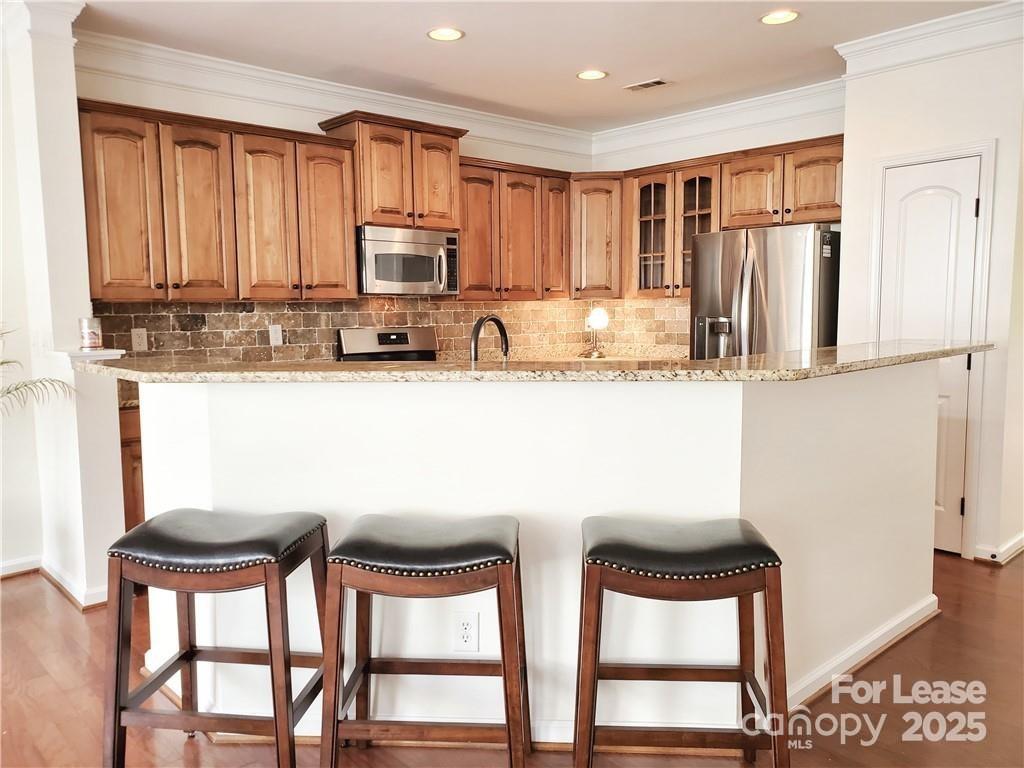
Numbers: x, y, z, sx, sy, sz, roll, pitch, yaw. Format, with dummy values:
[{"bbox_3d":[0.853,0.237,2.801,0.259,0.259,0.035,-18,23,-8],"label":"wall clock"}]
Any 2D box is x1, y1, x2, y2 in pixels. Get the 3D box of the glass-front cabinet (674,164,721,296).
[{"bbox_3d":[1.444,-1.093,5.614,0.333,0.919,0.396,-6,8,-42],"label":"glass-front cabinet"}]

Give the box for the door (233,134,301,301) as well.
[{"bbox_3d":[-1.373,-0.923,4.321,0.360,0.895,0.025,-6,7,-41],"label":"door"}]

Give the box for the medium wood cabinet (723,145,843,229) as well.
[{"bbox_3d":[1.881,-1.279,5.104,0.333,0.460,0.912,-6,8,-42],"label":"medium wood cabinet"}]

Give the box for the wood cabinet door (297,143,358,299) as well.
[{"bbox_3d":[-1.096,-0.950,4.564,0.358,0.895,0.025,-6,7,-41],"label":"wood cabinet door"}]

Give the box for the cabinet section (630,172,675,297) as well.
[{"bbox_3d":[1.074,-1.109,5.806,0.030,0.907,0.391,-6,8,-41],"label":"cabinet section"}]

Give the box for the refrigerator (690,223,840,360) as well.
[{"bbox_3d":[1.724,-0.083,5.021,0.805,1.778,0.833,-6,8,-42],"label":"refrigerator"}]

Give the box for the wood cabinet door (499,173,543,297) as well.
[{"bbox_3d":[0.065,-1.062,5.582,0.391,0.895,0.025,-6,7,-41],"label":"wood cabinet door"}]

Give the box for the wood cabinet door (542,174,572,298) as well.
[{"bbox_3d":[0.328,-1.087,5.813,0.280,0.895,0.025,-6,7,-41],"label":"wood cabinet door"}]

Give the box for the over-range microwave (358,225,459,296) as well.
[{"bbox_3d":[-0.763,-0.809,5.163,0.757,0.422,0.399,-6,8,-42],"label":"over-range microwave"}]

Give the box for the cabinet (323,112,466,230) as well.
[{"bbox_3d":[-0.760,-1.350,5.087,0.859,0.660,0.445,-6,8,-42],"label":"cabinet"}]

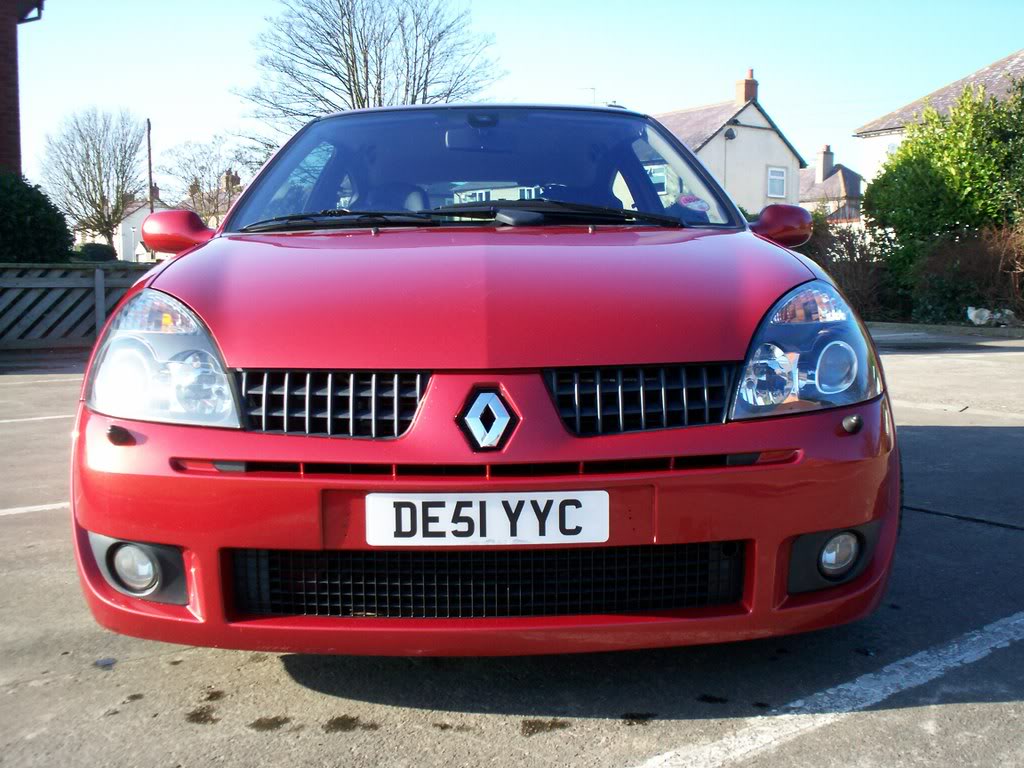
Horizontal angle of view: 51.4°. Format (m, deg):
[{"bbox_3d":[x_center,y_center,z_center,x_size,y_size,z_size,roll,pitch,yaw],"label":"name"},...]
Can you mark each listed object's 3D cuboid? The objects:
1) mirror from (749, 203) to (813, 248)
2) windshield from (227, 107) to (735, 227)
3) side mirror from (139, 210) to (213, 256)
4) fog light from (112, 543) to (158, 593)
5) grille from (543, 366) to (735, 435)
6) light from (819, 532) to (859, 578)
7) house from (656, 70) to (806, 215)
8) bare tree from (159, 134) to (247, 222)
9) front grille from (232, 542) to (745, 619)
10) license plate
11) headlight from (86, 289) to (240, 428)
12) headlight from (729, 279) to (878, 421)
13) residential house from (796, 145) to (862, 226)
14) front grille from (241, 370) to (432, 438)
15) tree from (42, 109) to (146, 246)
[{"bbox_3d":[0.790,-0.464,3.135,0.185,0.132,0.120,-1,5,-2],"label":"mirror"},{"bbox_3d":[-0.084,-0.632,3.106,1.340,0.140,0.880,-1,36,-2],"label":"windshield"},{"bbox_3d":[-0.953,-0.432,3.030,0.220,0.130,0.130,-1,5,-2],"label":"side mirror"},{"bbox_3d":[-0.665,0.324,1.880,0.086,0.090,0.060,-1,5,-2],"label":"fog light"},{"bbox_3d":[0.221,0.028,1.814,0.325,0.116,0.070,-2,5,-9],"label":"grille"},{"bbox_3d":[0.592,0.311,1.932,0.074,0.080,0.055,-2,5,-11],"label":"light"},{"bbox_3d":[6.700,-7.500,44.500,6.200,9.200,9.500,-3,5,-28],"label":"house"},{"bbox_3d":[-15.000,-7.700,52.000,4.800,8.600,4.800,-1,5,0],"label":"bare tree"},{"bbox_3d":[-0.040,0.337,1.824,0.855,0.122,0.100,-1,5,-2],"label":"front grille"},{"bbox_3d":[-0.040,0.222,1.756,0.402,0.088,0.018,-1,5,-2],"label":"license plate"},{"bbox_3d":[-0.646,-0.055,1.980,0.350,0.250,0.370,-1,5,-2],"label":"headlight"},{"bbox_3d":[0.557,-0.070,2.020,0.350,0.250,0.370,-1,5,-2],"label":"headlight"},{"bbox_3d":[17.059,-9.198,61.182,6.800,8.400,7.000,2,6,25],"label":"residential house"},{"bbox_3d":[-0.303,0.035,1.800,0.325,0.116,0.070,0,5,6],"label":"front grille"},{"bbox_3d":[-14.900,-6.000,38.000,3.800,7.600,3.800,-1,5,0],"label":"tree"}]

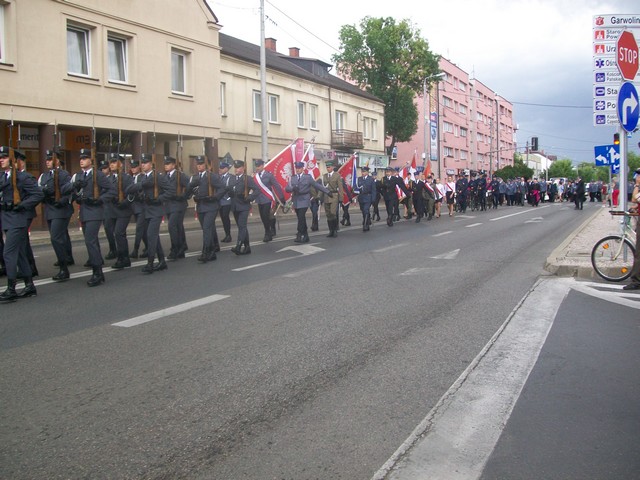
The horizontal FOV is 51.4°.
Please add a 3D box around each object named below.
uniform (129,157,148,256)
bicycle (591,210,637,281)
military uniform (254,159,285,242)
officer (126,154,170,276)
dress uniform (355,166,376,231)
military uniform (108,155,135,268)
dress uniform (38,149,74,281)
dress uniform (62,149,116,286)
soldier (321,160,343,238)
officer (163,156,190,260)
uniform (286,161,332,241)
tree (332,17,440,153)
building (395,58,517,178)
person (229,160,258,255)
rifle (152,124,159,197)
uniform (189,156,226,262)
[{"bbox_3d":[-3.418,-0.577,12.501,0.580,1.840,0.550,1,5,25],"label":"uniform"},{"bbox_3d":[4.780,0.084,9.623,1.740,1.020,0.580,-1,5,-5],"label":"bicycle"},{"bbox_3d":[-1.131,-0.858,14.756,0.600,1.820,0.550,1,5,25],"label":"military uniform"},{"bbox_3d":[-2.666,-0.405,10.346,0.600,1.850,0.550,1,5,25],"label":"officer"},{"bbox_3d":[1.303,-1.153,18.850,0.530,1.820,0.420,2,6,25],"label":"dress uniform"},{"bbox_3d":[-3.246,-0.464,10.803,0.600,1.850,0.550,1,5,25],"label":"military uniform"},{"bbox_3d":[-3.756,-0.353,9.505,0.600,1.850,0.550,1,5,25],"label":"dress uniform"},{"bbox_3d":[-3.113,-0.292,8.949,0.620,1.850,0.550,1,5,25],"label":"dress uniform"},{"bbox_3d":[0.318,-1.004,16.300,0.520,1.870,0.420,2,6,25],"label":"soldier"},{"bbox_3d":[-2.596,-0.572,12.000,0.510,1.840,0.420,2,6,25],"label":"officer"},{"bbox_3d":[-0.239,-0.876,15.150,0.800,1.840,0.600,2,6,25],"label":"uniform"},{"bbox_3d":[6.358,-12.257,62.677,10.000,17.000,10.000,1,5,25],"label":"tree"},{"bbox_3d":[17.976,-14.160,96.698,12.000,15.200,50.000,1,5,25],"label":"building"},{"bbox_3d":[-1.523,-0.625,13.000,0.520,1.840,0.430,2,6,25],"label":"person"},{"bbox_3d":[-2.456,-1.159,9.950,0.060,1.160,0.150,-1,0,12],"label":"rifle"},{"bbox_3d":[-1.994,-0.541,11.800,0.550,1.840,0.450,2,6,25],"label":"uniform"}]

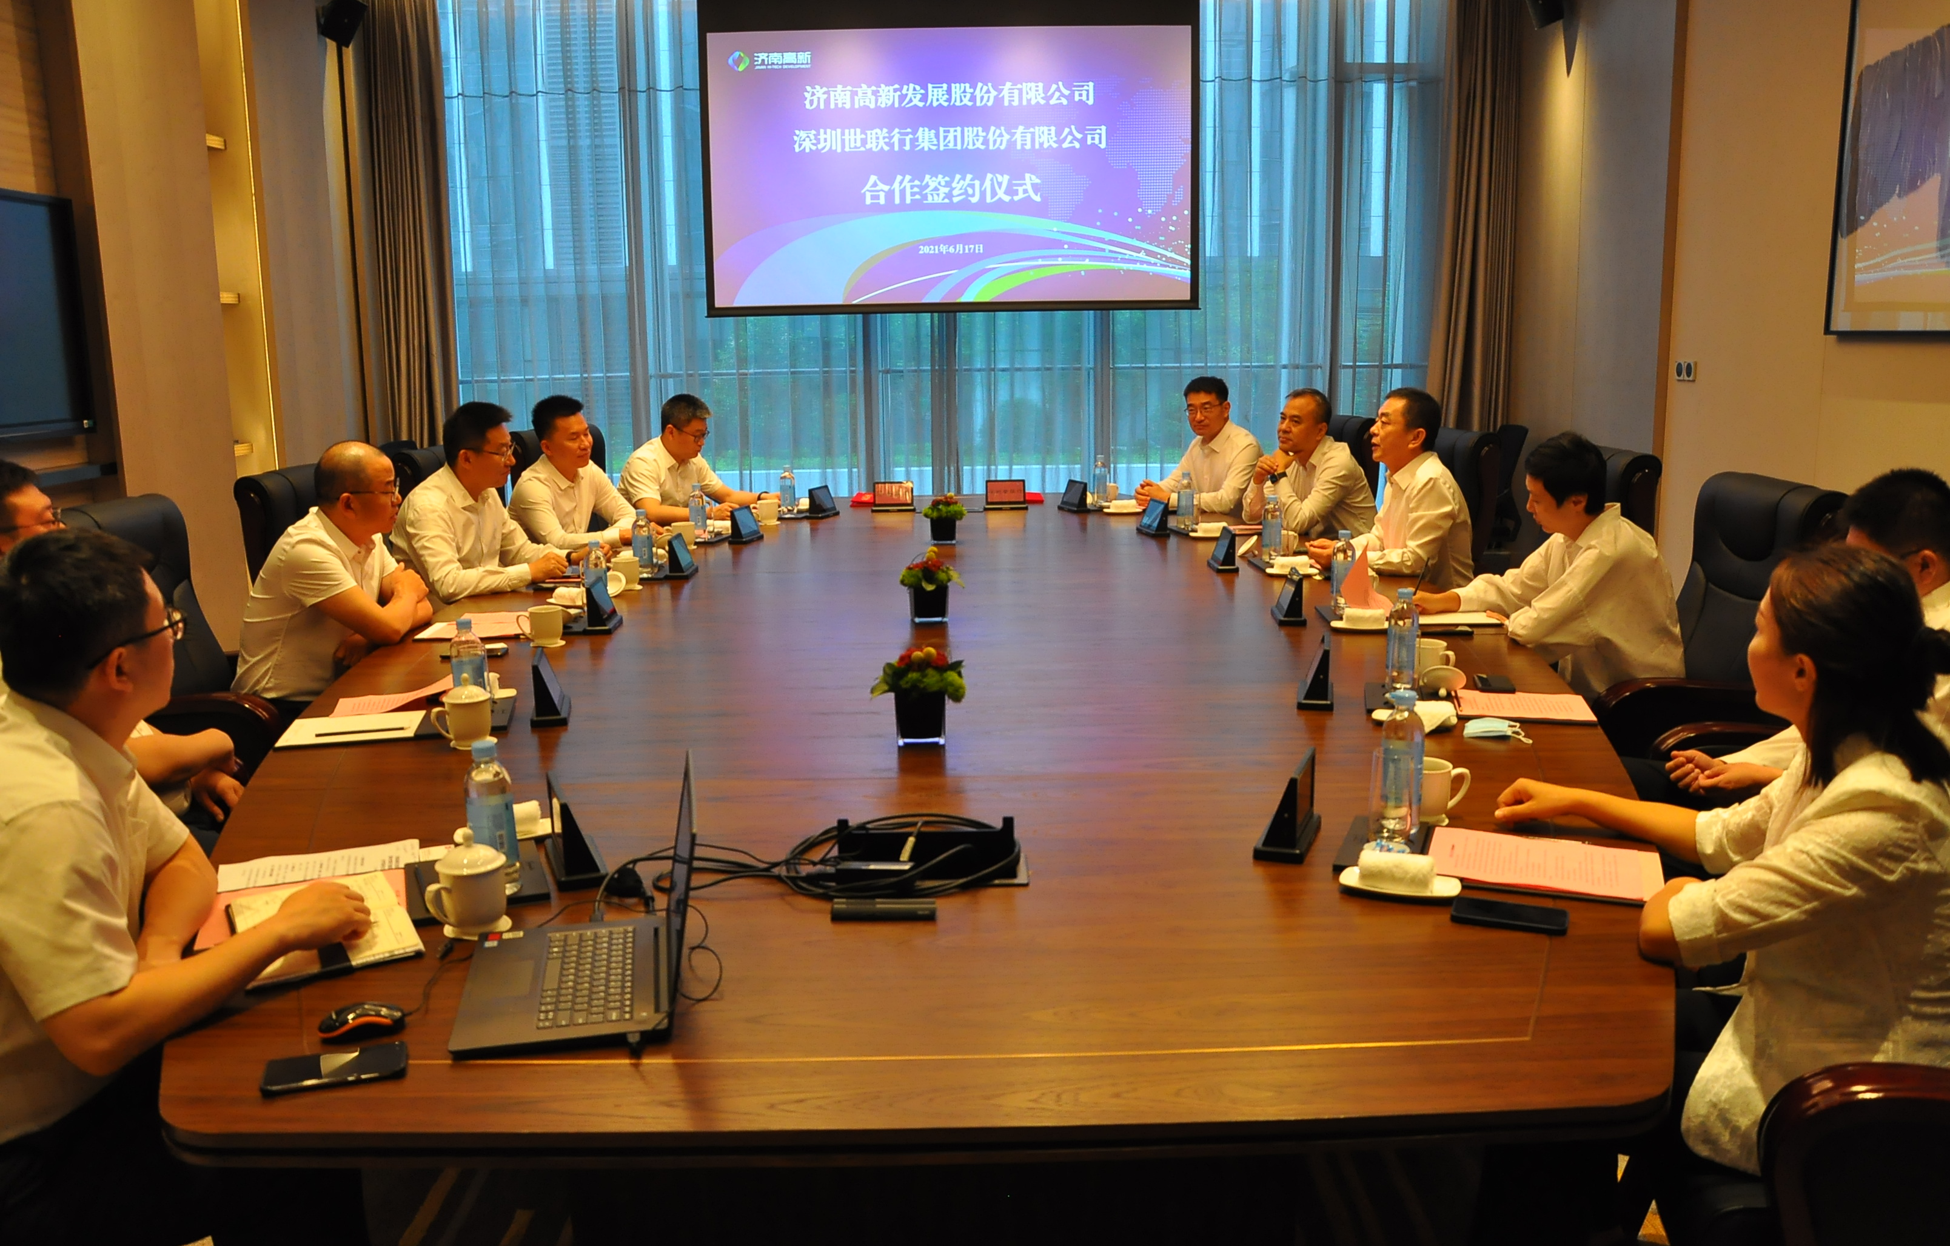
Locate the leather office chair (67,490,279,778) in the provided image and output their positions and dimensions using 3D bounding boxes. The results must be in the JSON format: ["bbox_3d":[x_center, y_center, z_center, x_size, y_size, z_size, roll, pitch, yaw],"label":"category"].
[{"bbox_3d":[-2.041,0.229,3.993,0.751,1.126,0.672,-1,11,-2],"label":"leather office chair"}]

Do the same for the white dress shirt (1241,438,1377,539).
[{"bbox_3d":[1.355,-0.454,5.775,0.514,0.573,0.514,-5,12,-20],"label":"white dress shirt"}]

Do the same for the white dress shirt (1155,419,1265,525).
[{"bbox_3d":[1.095,-0.622,6.586,0.474,0.573,0.514,-10,14,-37],"label":"white dress shirt"}]

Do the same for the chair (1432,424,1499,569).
[{"bbox_3d":[1.528,-0.103,5.333,0.700,1.160,0.660,-3,11,-11],"label":"chair"}]

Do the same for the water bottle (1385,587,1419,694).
[{"bbox_3d":[0.909,0.032,3.102,0.066,0.217,0.066,-1,11,0],"label":"water bottle"}]

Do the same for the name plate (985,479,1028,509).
[{"bbox_3d":[0.143,-0.585,6.700,0.198,0.130,0.085,0,11,2],"label":"name plate"}]

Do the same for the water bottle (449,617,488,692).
[{"bbox_3d":[-1.032,0.105,2.960,0.066,0.219,0.066,-1,11,0],"label":"water bottle"}]

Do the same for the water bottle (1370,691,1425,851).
[{"bbox_3d":[0.631,0.211,2.149,0.066,0.217,0.066,-1,11,0],"label":"water bottle"}]

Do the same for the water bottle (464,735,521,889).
[{"bbox_3d":[-0.653,0.263,1.976,0.066,0.217,0.066,-1,11,0],"label":"water bottle"}]

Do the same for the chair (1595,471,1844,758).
[{"bbox_3d":[1.654,0.246,3.537,0.670,1.155,0.660,-1,11,0],"label":"chair"}]

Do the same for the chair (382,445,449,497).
[{"bbox_3d":[-1.671,-0.062,5.382,0.700,1.160,0.660,1,11,11],"label":"chair"}]

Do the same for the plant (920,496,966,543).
[{"bbox_3d":[-0.116,-0.402,5.623,0.168,0.188,0.158,-1,11,0],"label":"plant"}]

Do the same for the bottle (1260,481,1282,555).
[{"bbox_3d":[1.002,-0.318,4.921,0.066,0.217,0.066,-1,11,0],"label":"bottle"}]

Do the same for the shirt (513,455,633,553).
[{"bbox_3d":[-1.482,-0.365,5.350,0.420,0.560,0.480,5,12,29],"label":"shirt"}]

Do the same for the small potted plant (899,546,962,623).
[{"bbox_3d":[-0.122,-0.109,4.078,0.173,0.203,0.163,-1,11,0],"label":"small potted plant"}]

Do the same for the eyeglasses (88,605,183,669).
[{"bbox_3d":[-1.109,0.019,1.859,0.140,0.048,0.142,7,20,35],"label":"eyeglasses"}]

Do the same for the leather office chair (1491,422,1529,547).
[{"bbox_3d":[2.375,-0.344,6.766,0.620,1.060,0.620,-1,11,-3],"label":"leather office chair"}]

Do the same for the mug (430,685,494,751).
[{"bbox_3d":[-1.016,0.171,2.877,0.132,0.139,0.096,-2,11,-6],"label":"mug"}]

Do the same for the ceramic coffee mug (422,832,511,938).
[{"bbox_3d":[-0.685,0.347,1.941,0.128,0.141,0.096,-7,13,-30],"label":"ceramic coffee mug"}]

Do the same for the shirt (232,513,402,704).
[{"bbox_3d":[-1.708,-0.042,3.830,0.380,0.530,0.460,1,11,7],"label":"shirt"}]

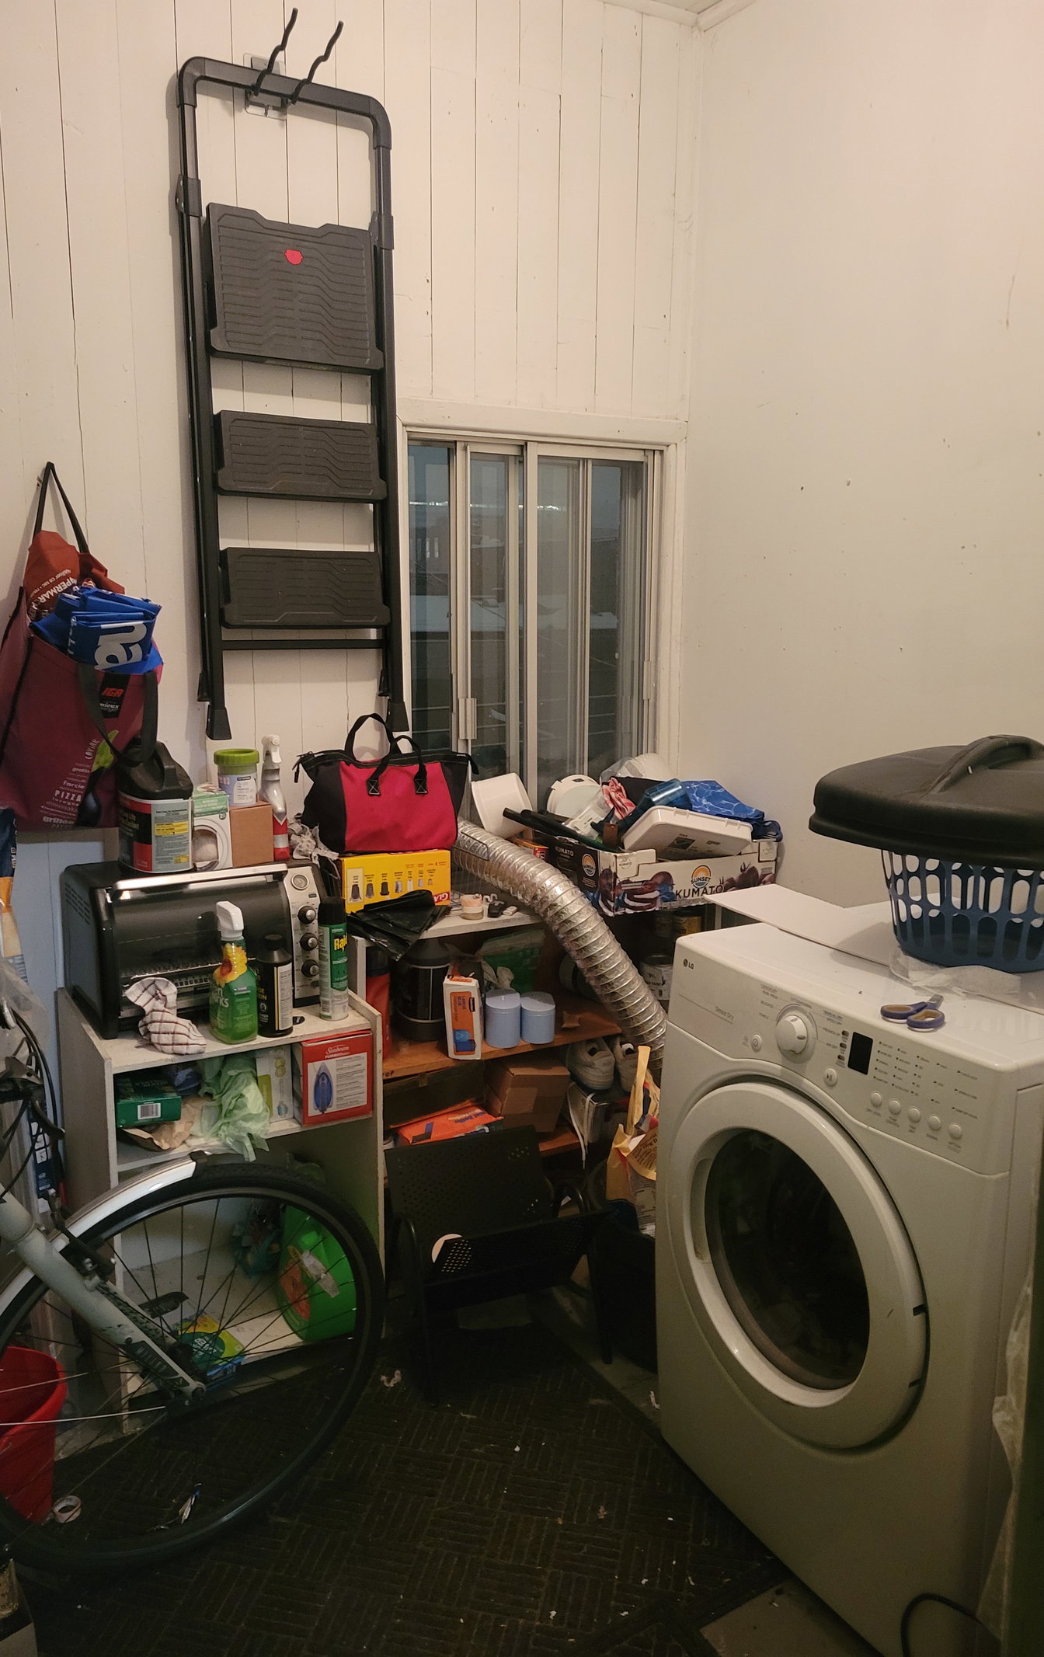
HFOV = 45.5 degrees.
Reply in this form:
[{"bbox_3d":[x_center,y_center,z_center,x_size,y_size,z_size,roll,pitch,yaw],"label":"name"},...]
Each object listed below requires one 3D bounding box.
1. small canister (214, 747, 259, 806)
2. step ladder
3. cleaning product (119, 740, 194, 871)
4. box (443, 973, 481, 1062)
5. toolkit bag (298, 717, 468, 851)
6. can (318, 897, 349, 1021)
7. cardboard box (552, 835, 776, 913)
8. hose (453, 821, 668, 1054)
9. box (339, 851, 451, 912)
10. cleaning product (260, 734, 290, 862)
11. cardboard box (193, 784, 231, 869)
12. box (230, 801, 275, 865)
[{"bbox_3d":[-0.587,-0.106,2.585,0.092,0.110,0.092,-7,14,-34],"label":"small canister"},{"bbox_3d":[-0.463,-0.837,2.576,0.455,1.300,0.100,-6,13,-30],"label":"step ladder"},{"bbox_3d":[-0.745,-0.052,2.527,0.136,0.260,0.140,-7,14,-34],"label":"cleaning product"},{"bbox_3d":[-0.121,0.413,2.729,0.071,0.168,0.060,0,11,11],"label":"box"},{"bbox_3d":[-0.317,-0.110,2.838,0.375,0.310,0.150,-4,12,-20],"label":"toolkit bag"},{"bbox_3d":[-0.377,0.259,2.472,0.059,0.242,0.059,0,11,0],"label":"can"},{"bbox_3d":[0.334,0.084,2.950,0.432,0.136,0.295,-5,13,-26],"label":"cardboard box"},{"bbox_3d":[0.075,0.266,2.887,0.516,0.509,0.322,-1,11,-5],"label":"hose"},{"bbox_3d":[-0.289,0.114,2.826,0.238,0.123,0.090,-4,12,-18],"label":"box"},{"bbox_3d":[-0.537,-0.071,2.696,0.048,0.268,0.090,-6,13,-28],"label":"cleaning product"},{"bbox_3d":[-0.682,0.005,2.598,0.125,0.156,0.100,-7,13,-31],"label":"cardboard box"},{"bbox_3d":[-0.580,0.008,2.595,0.092,0.118,0.095,-7,14,-34],"label":"box"}]

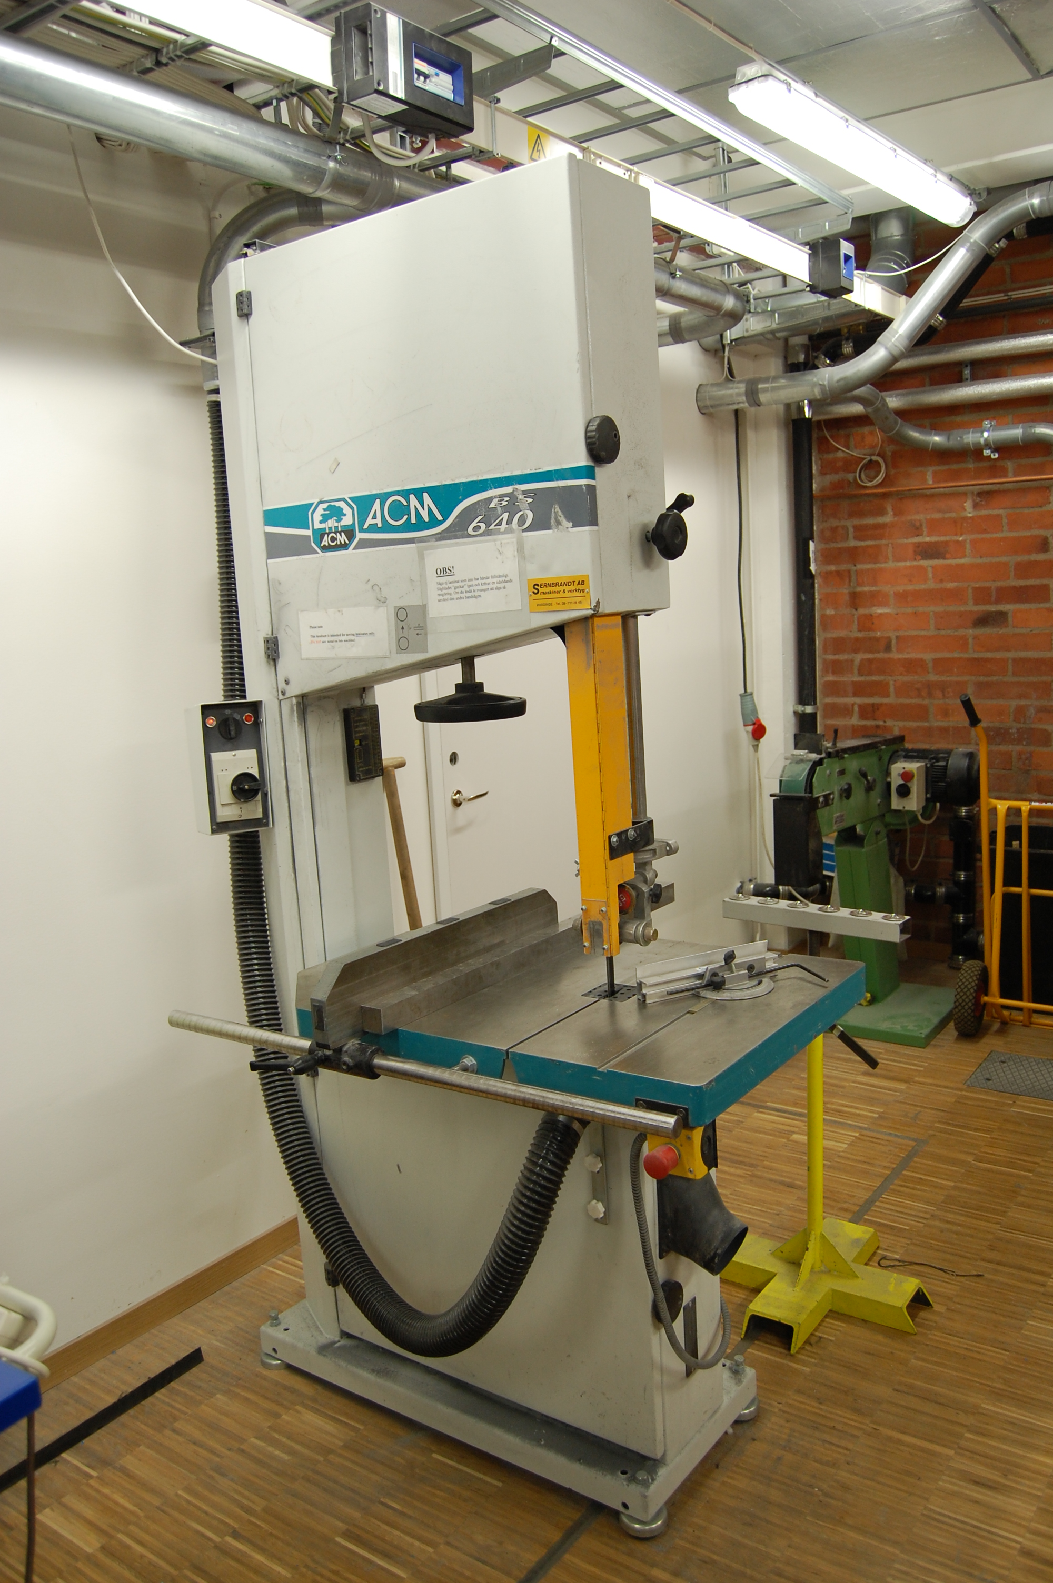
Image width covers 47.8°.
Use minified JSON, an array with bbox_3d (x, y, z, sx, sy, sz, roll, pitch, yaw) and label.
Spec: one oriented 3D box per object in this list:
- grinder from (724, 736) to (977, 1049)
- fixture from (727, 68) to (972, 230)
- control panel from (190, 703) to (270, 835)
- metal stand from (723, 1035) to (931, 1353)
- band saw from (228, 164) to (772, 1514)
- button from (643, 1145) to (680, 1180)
[{"bbox_3d":[1.170,0.326,3.969,0.555,0.975,0.840,3,11,36],"label":"grinder"},{"bbox_3d":[0.929,-1.713,3.223,0.150,0.100,1.280,4,12,40],"label":"fixture"},{"bbox_3d":[-0.585,-0.051,2.352,0.125,0.250,0.090,-7,10,-24],"label":"control panel"},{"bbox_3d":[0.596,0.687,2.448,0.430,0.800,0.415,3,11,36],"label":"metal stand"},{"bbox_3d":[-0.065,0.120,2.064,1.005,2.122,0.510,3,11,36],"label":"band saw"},{"bbox_3d":[0.185,0.485,1.565,0.040,0.040,0.045,3,11,36],"label":"button"}]

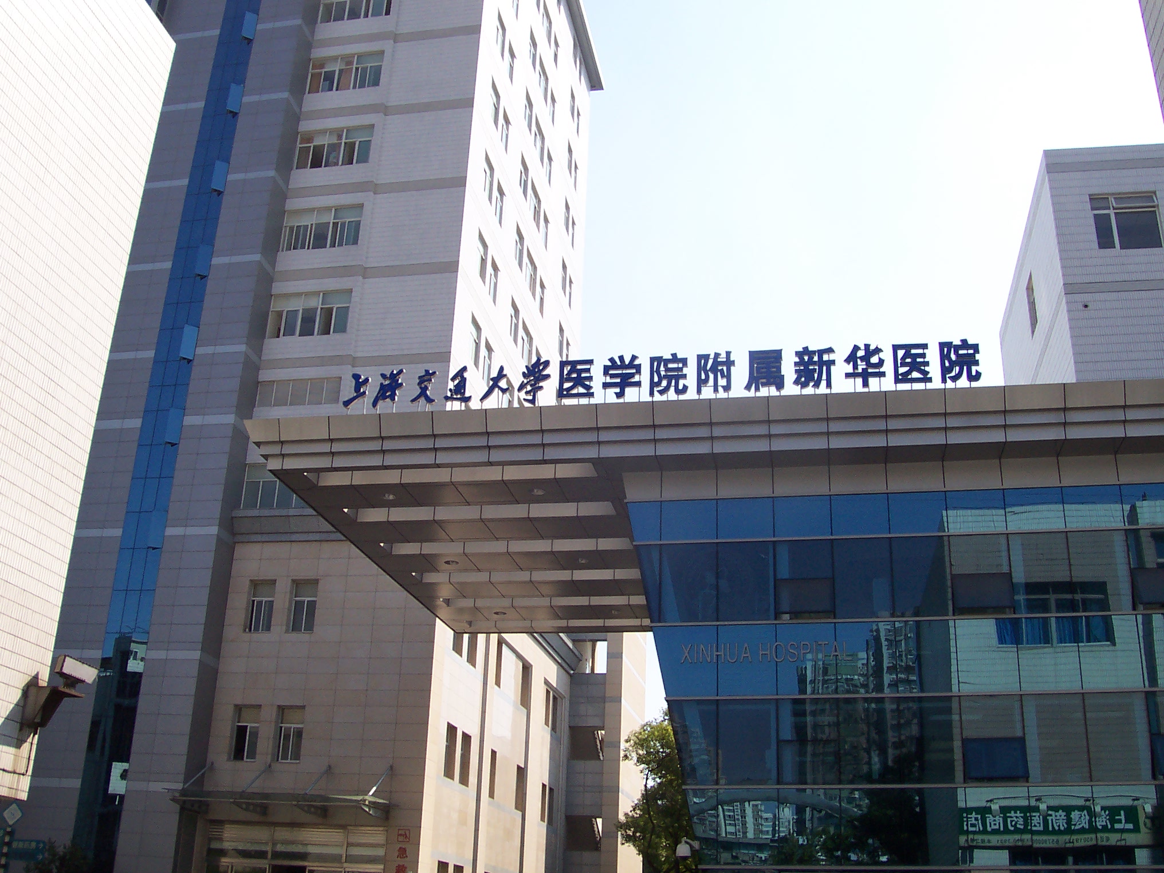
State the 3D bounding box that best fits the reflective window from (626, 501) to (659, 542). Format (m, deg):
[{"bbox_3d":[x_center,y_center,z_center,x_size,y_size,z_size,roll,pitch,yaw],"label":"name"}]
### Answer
[{"bbox_3d":[1.438,2.017,29.209,0.822,1.011,0.120,-2,-22,9],"label":"reflective window"}]

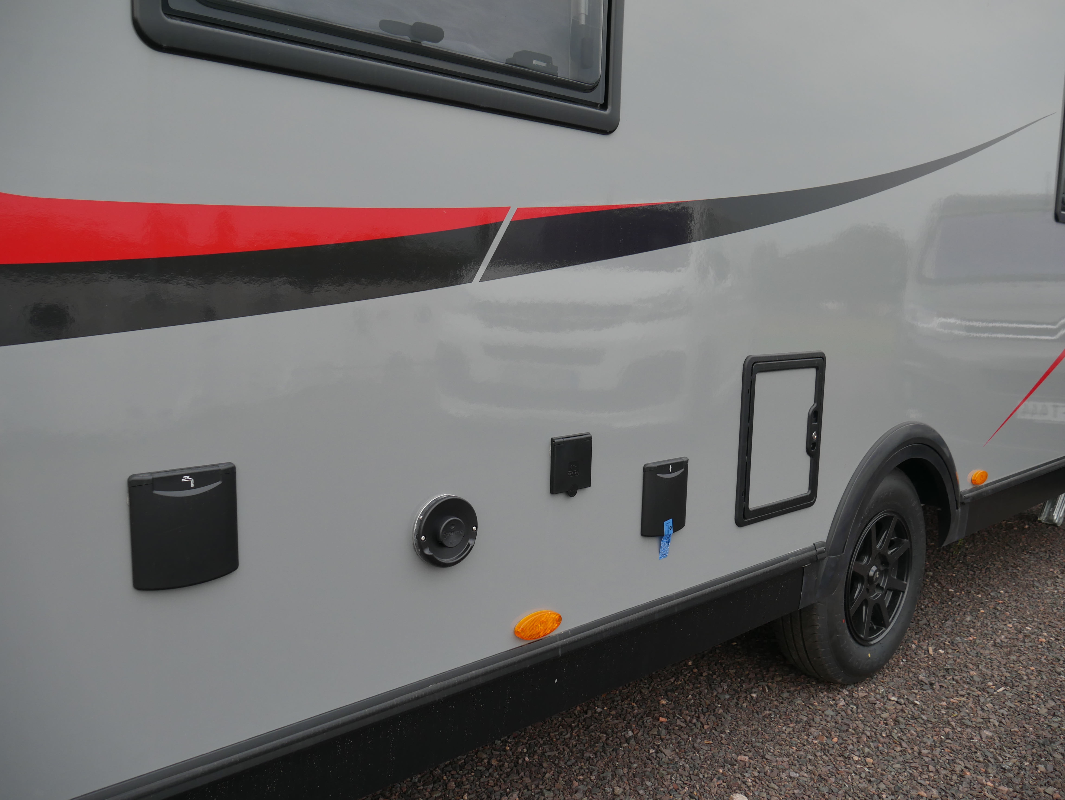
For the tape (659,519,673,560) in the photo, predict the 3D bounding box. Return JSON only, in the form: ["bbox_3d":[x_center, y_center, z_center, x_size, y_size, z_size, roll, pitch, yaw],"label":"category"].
[{"bbox_3d":[0.261,0.273,1.691,0.026,0.080,0.014,-5,10,-41],"label":"tape"}]

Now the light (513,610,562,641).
[{"bbox_3d":[0.012,0.390,1.494,0.101,0.042,0.016,-5,10,-41],"label":"light"}]

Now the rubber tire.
[{"bbox_3d":[0.931,0.494,2.504,0.640,0.635,0.187,-5,10,-41],"label":"rubber tire"}]

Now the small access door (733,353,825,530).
[{"bbox_3d":[0.565,0.080,1.938,0.302,0.365,0.023,-5,10,-41],"label":"small access door"}]

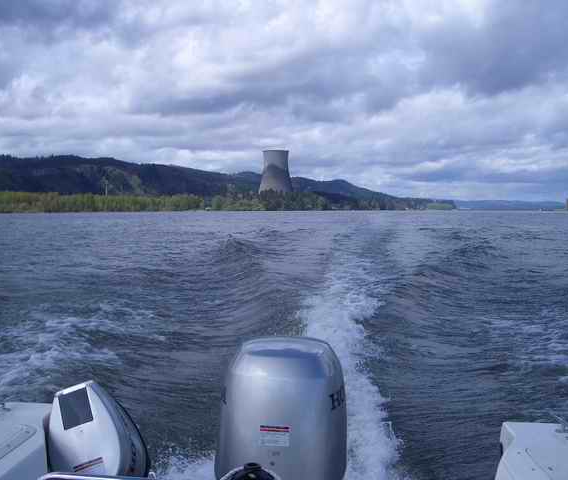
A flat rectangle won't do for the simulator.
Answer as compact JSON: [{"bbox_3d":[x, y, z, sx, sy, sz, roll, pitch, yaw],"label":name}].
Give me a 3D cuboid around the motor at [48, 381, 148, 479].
[{"bbox_3d":[-0.632,1.069,2.554,0.360,0.570,1.160,-14,-36,-7],"label":"motor"}]

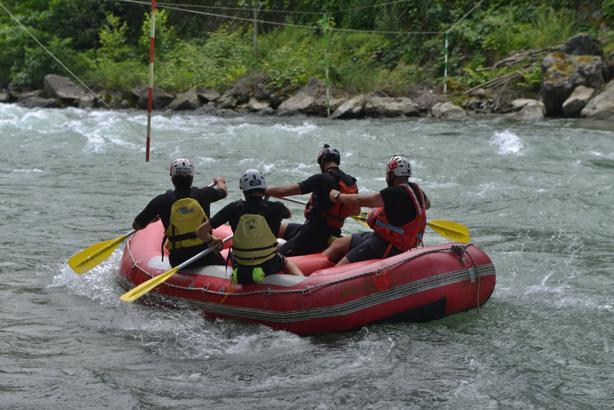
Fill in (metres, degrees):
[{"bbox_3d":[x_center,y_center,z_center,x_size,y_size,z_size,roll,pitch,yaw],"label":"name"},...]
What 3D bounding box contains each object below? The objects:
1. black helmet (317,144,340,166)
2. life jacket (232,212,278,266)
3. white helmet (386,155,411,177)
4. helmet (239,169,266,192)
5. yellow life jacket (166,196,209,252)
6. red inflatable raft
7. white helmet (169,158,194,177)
[{"bbox_3d":[0.203,-0.459,11.300,0.270,0.200,0.220,7,10,44],"label":"black helmet"},{"bbox_3d":[-0.440,0.282,10.200,0.380,0.490,0.320,0,-1,-2],"label":"life jacket"},{"bbox_3d":[0.835,-0.356,10.900,0.220,0.190,0.270,-7,10,-43],"label":"white helmet"},{"bbox_3d":[-0.468,-0.206,10.250,0.220,0.190,0.270,-2,8,-12],"label":"helmet"},{"bbox_3d":[-1.070,0.152,10.650,0.380,0.490,0.320,-1,1,-8],"label":"yellow life jacket"},{"bbox_3d":[-0.040,0.630,10.850,3.700,0.800,1.800,5,9,33],"label":"red inflatable raft"},{"bbox_3d":[-1.124,-0.327,10.700,0.220,0.185,0.270,-2,8,-15],"label":"white helmet"}]

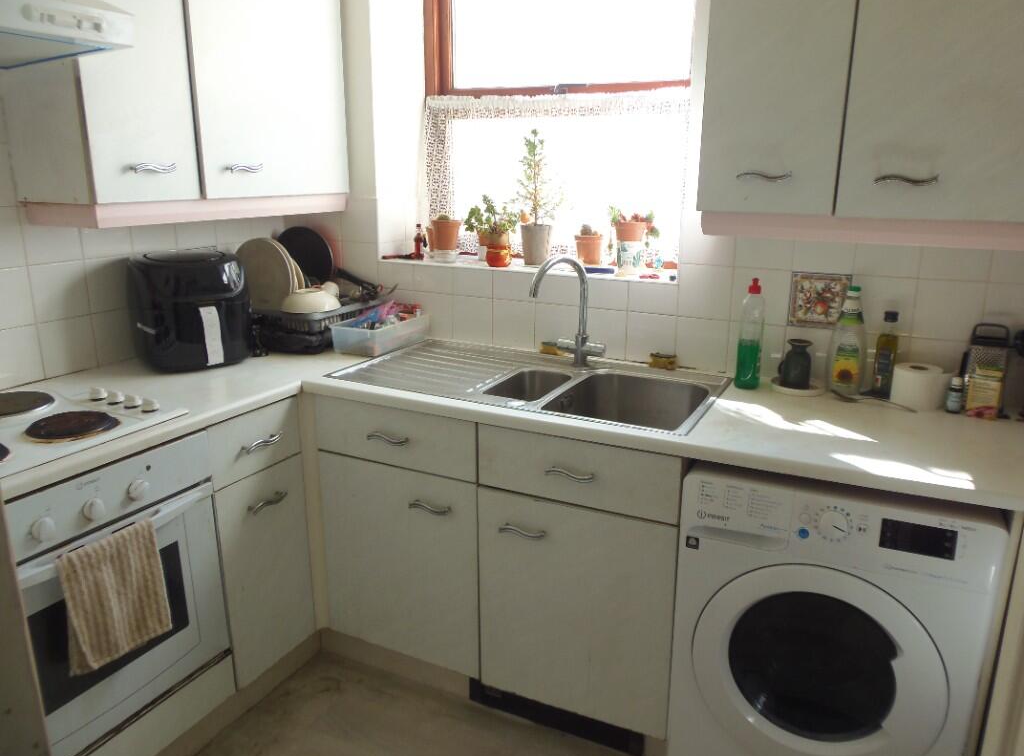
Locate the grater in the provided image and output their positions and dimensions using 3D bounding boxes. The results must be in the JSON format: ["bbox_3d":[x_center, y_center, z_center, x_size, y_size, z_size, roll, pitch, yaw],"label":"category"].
[{"bbox_3d":[1.139,-0.026,1.710,0.100,0.216,0.080,10,18,29],"label":"grater"}]

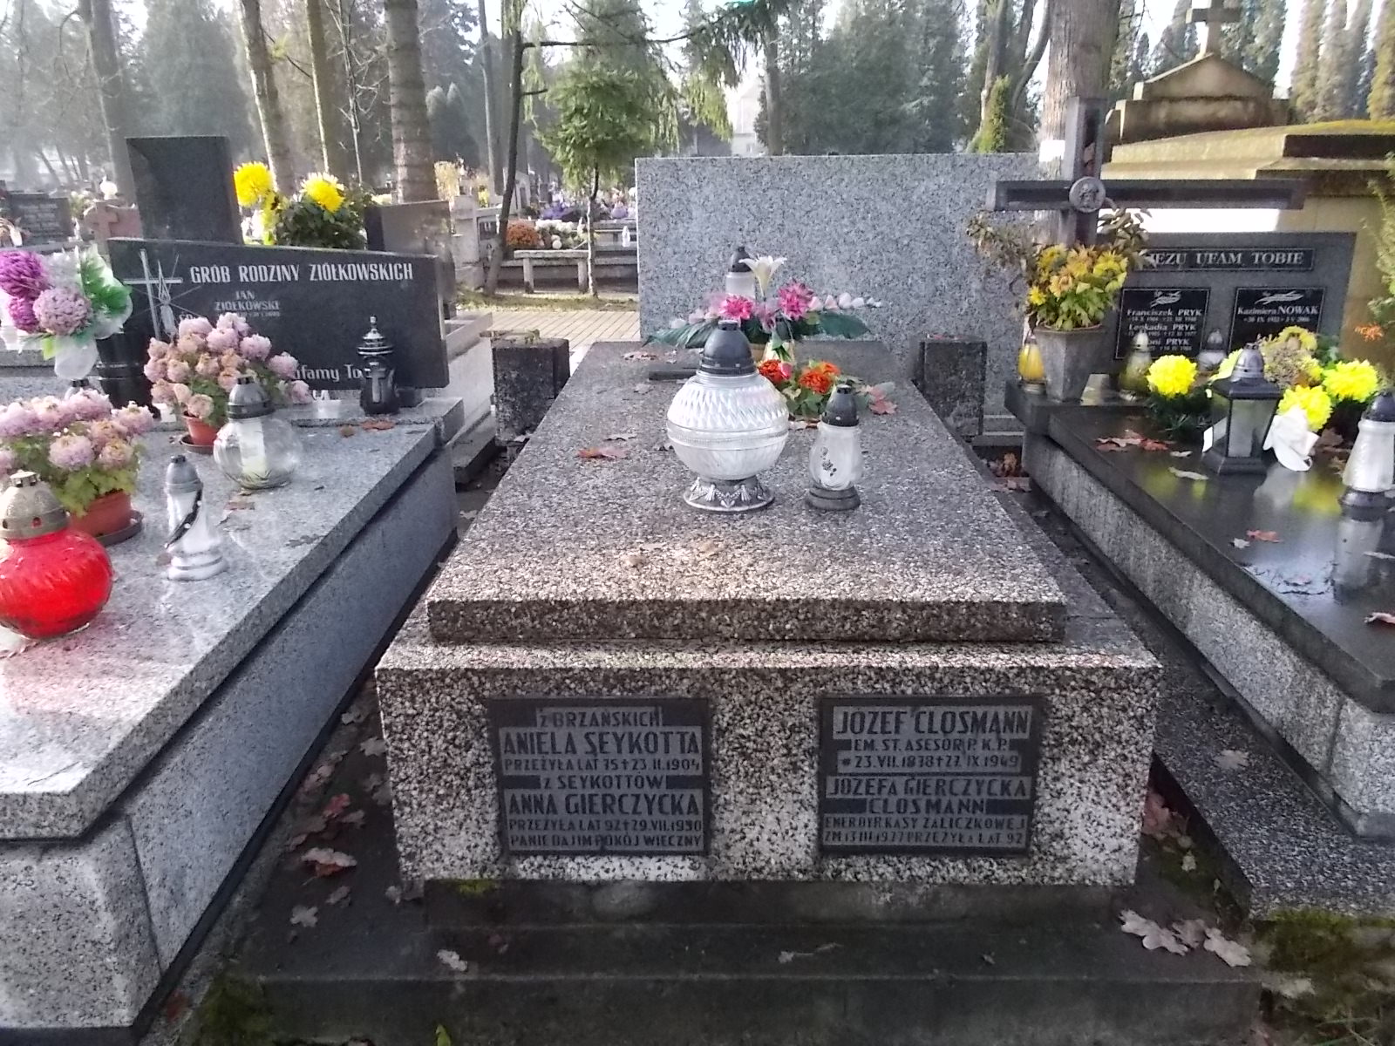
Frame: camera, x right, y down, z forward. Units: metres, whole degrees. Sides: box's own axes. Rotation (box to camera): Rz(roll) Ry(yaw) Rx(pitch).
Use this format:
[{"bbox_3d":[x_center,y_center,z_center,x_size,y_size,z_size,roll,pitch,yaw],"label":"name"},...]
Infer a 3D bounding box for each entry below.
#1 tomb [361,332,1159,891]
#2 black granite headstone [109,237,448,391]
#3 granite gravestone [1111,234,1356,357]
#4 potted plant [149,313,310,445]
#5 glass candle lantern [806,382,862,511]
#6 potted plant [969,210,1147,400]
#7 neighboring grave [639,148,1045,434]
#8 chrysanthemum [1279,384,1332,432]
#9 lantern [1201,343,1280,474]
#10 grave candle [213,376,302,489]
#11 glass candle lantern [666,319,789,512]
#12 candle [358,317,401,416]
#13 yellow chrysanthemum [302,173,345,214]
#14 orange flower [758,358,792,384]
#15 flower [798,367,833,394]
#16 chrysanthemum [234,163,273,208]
[{"bbox_3d":[0.126,-0.029,2.514,1.090,0.425,2.147,0,20,2],"label":"tomb"},{"bbox_3d":[-1.169,-0.590,2.966,0.895,0.420,0.075,0,19,1],"label":"black granite headstone"},{"bbox_3d":[1.663,-0.697,3.381,0.790,0.465,0.085,0,19,1],"label":"granite gravestone"},{"bbox_3d":[-1.221,-0.389,2.720,0.400,0.280,0.360,0,19,2],"label":"potted plant"},{"bbox_3d":[0.249,-0.143,1.897,0.101,0.219,0.101,0,19,2],"label":"glass candle lantern"},{"bbox_3d":[1.112,-0.685,3.303,0.480,0.545,0.400,0,18,2],"label":"potted plant"},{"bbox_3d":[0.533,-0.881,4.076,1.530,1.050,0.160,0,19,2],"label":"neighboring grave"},{"bbox_3d":[1.468,-0.278,2.530,0.118,0.112,0.115,0,19,2],"label":"chrysanthemum"},{"bbox_3d":[1.319,-0.280,2.541,0.112,0.305,0.115,0,18,2],"label":"lantern"},{"bbox_3d":[-1.034,-0.218,2.460,0.194,0.244,0.194,0,19,2],"label":"grave candle"},{"bbox_3d":[0.054,-0.196,1.895,0.223,0.326,0.223,0,19,2],"label":"glass candle lantern"},{"bbox_3d":[-0.899,-0.447,2.958,0.120,0.269,0.120,0,19,2],"label":"candle"},{"bbox_3d":[-1.222,-1.076,3.420,0.130,0.125,0.125,0,18,2],"label":"yellow chrysanthemum"},{"bbox_3d":[0.182,-0.362,2.496,0.080,0.055,0.075,0,18,2],"label":"orange flower"},{"bbox_3d":[0.279,-0.336,2.469,0.080,0.055,0.075,0,18,2],"label":"flower"},{"bbox_3d":[-1.450,-1.105,3.420,0.120,0.140,0.120,0,18,2],"label":"chrysanthemum"}]

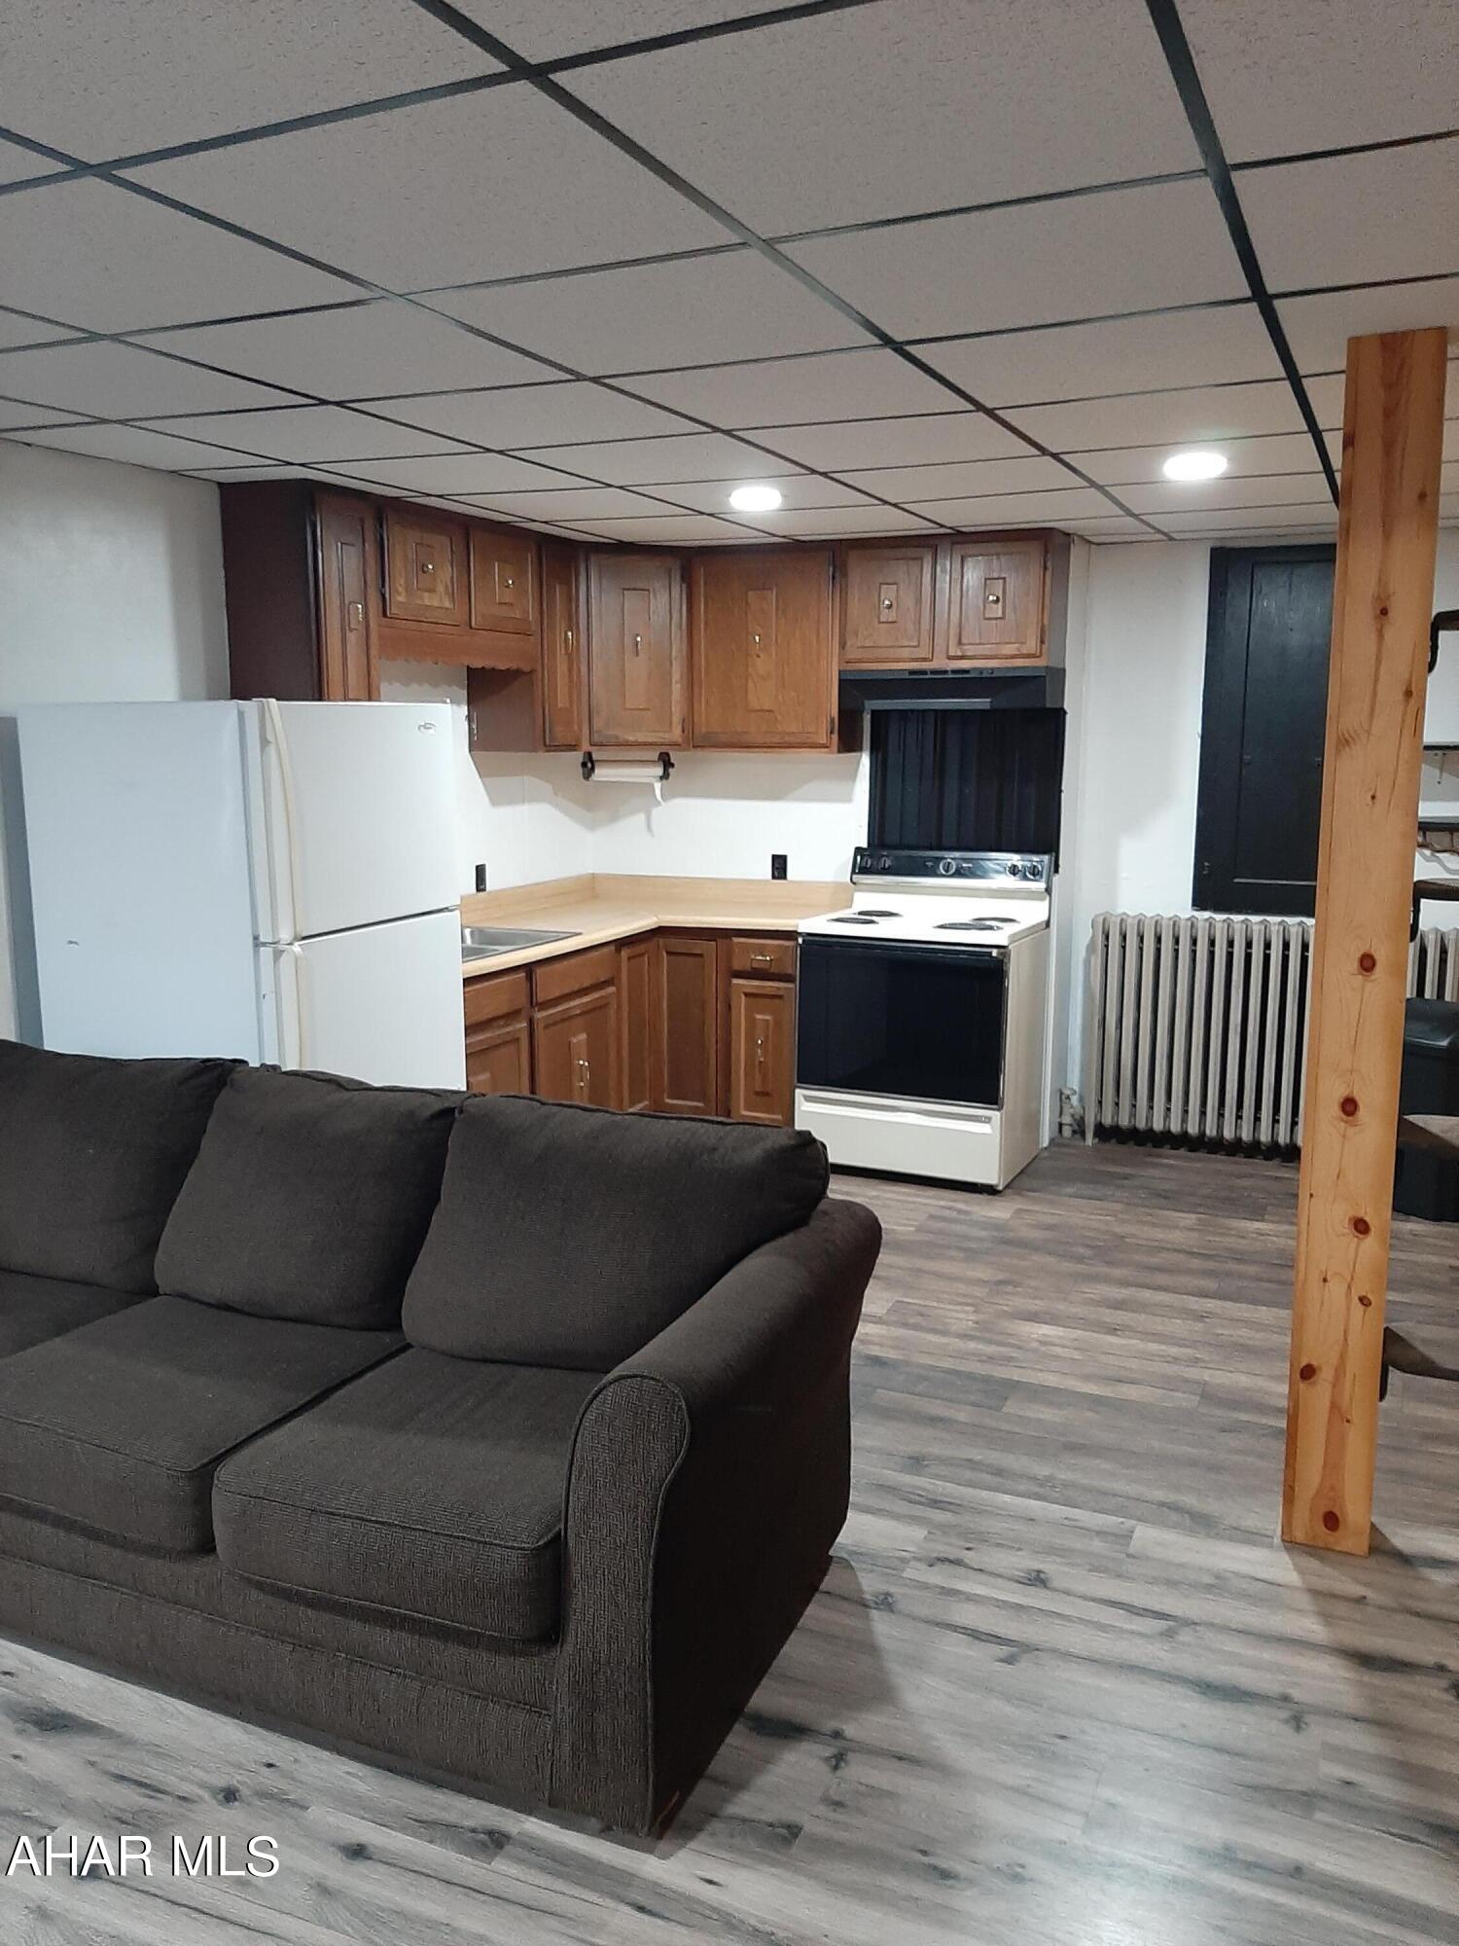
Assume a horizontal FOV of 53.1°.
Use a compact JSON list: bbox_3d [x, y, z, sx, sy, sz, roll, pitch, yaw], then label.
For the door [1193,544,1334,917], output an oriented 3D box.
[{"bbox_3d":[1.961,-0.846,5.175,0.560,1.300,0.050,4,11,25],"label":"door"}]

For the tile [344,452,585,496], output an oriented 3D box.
[{"bbox_3d":[-0.715,-1.347,3.940,0.603,0.018,0.603,5,11,25],"label":"tile"}]

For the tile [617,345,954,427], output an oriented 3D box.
[{"bbox_3d":[0.138,-1.179,2.959,0.603,0.018,0.603,5,11,25],"label":"tile"}]

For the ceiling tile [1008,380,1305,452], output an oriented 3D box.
[{"bbox_3d":[0.942,-1.221,3.212,0.603,0.018,0.603,5,11,25],"label":"ceiling tile"}]

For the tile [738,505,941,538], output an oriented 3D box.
[{"bbox_3d":[0.328,-1.481,4.742,0.605,0.025,0.595,4,11,25],"label":"tile"}]

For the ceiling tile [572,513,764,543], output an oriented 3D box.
[{"bbox_3d":[-0.224,-1.524,4.997,0.605,0.025,0.595,4,11,25],"label":"ceiling tile"}]

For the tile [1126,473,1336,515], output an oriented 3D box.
[{"bbox_3d":[1.433,-1.394,4.231,0.605,0.025,0.595,4,11,25],"label":"tile"}]

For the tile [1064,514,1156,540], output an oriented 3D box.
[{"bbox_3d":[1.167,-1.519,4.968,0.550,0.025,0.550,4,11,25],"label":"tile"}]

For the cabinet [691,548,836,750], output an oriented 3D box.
[{"bbox_3d":[0.181,-1.231,5.608,0.610,0.757,0.320,5,11,25],"label":"cabinet"}]

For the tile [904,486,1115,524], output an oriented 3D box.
[{"bbox_3d":[0.890,-1.453,4.551,0.605,0.025,0.600,4,11,25],"label":"tile"}]

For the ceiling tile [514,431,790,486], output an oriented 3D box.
[{"bbox_3d":[-0.171,-1.317,3.748,0.605,0.025,0.600,4,11,25],"label":"ceiling tile"}]

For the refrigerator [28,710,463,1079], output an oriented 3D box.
[{"bbox_3d":[-1.177,0.172,3.719,0.780,1.680,0.690,4,11,25],"label":"refrigerator"}]

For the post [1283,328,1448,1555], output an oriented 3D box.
[{"bbox_3d":[1.179,0.011,2.733,0.157,2.245,0.146,4,11,25],"label":"post"}]

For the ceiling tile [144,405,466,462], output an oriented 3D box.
[{"bbox_3d":[-0.972,-1.262,3.434,0.605,0.025,0.600,4,11,25],"label":"ceiling tile"}]

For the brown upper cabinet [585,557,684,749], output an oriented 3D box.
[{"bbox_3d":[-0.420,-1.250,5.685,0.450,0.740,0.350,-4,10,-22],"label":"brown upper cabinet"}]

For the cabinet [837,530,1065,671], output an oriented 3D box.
[{"bbox_3d":[0.810,-1.325,5.294,0.767,0.465,0.320,5,11,25],"label":"cabinet"}]

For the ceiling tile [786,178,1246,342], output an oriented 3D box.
[{"bbox_3d":[0.439,-1.043,2.162,0.603,0.018,0.603,5,11,25],"label":"ceiling tile"}]

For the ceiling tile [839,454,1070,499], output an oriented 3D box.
[{"bbox_3d":[0.639,-1.363,4.021,0.605,0.025,0.600,4,11,25],"label":"ceiling tile"}]

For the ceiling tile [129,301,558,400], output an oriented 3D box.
[{"bbox_3d":[-0.675,-1.131,2.671,0.603,0.018,0.603,5,11,25],"label":"ceiling tile"}]

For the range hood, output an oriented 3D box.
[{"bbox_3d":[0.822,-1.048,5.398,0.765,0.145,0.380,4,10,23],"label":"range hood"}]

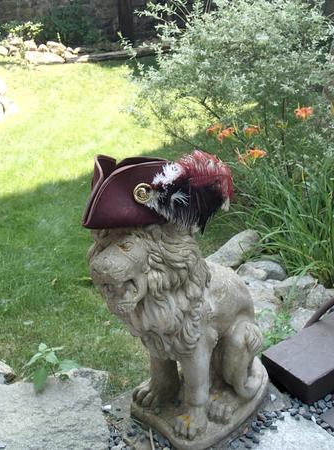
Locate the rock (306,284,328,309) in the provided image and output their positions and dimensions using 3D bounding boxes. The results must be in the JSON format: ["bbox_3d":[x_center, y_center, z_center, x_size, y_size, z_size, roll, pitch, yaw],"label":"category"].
[{"bbox_3d":[0.597,0.284,2.220,0.100,0.090,0.090,0,24,0],"label":"rock"}]

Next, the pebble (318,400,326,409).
[{"bbox_3d":[0.467,0.539,1.680,0.026,0.018,0.022,0,24,0],"label":"pebble"}]

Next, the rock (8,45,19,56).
[{"bbox_3d":[-2.744,-3.120,10.000,0.190,0.190,0.180,0,24,0],"label":"rock"}]

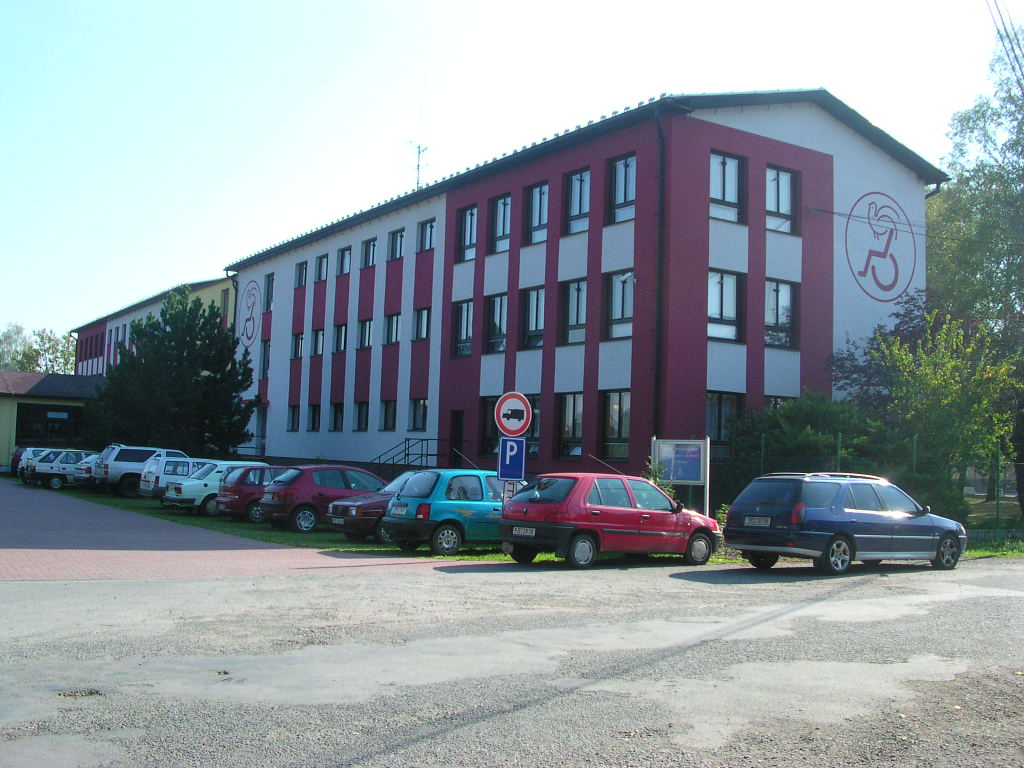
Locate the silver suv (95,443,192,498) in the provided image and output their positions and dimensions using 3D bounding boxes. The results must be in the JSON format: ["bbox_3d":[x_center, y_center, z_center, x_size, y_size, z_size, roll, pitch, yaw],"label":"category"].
[{"bbox_3d":[-11.738,2.960,37.097,4.365,1.690,1.700,4,-5,-34],"label":"silver suv"}]

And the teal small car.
[{"bbox_3d":[-0.404,2.260,19.490,3.700,1.430,1.590,5,-5,-32],"label":"teal small car"}]

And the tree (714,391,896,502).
[{"bbox_3d":[7.606,1.916,28.488,4.300,3.400,3.800,5,-5,-33],"label":"tree"}]

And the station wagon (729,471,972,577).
[{"bbox_3d":[5.336,2.152,17.102,4.340,1.440,1.710,5,-5,-33],"label":"station wagon"}]

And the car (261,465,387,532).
[{"bbox_3d":[-3.506,2.499,23.975,3.830,1.430,1.660,4,-5,-30],"label":"car"}]

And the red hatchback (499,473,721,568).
[{"bbox_3d":[1.630,2.111,17.086,3.580,1.370,1.590,5,-5,-35],"label":"red hatchback"}]

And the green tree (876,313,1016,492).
[{"bbox_3d":[11.492,0.922,29.014,3.650,5.700,3.600,2,-4,0],"label":"green tree"}]

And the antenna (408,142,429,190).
[{"bbox_3d":[-4.385,-9.474,51.010,0.700,3.580,0.900,5,-5,-33],"label":"antenna"}]

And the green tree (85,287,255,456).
[{"bbox_3d":[-15.956,0.117,51.139,7.600,9.300,7.300,2,-4,0],"label":"green tree"}]

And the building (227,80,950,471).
[{"bbox_3d":[-0.800,-1.565,47.273,12.200,13.150,35.750,5,-5,-33],"label":"building"}]

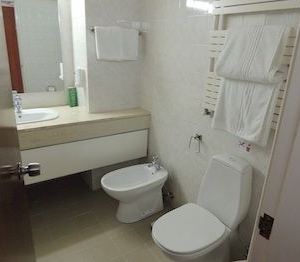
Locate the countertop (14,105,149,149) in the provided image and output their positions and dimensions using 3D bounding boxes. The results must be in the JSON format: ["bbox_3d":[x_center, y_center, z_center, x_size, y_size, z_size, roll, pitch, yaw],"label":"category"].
[{"bbox_3d":[-0.747,-0.081,2.199,1.411,0.152,0.612,-9,22,-32],"label":"countertop"}]

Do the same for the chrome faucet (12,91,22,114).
[{"bbox_3d":[-1.118,-0.227,2.047,0.058,0.175,0.130,-9,22,-32],"label":"chrome faucet"}]

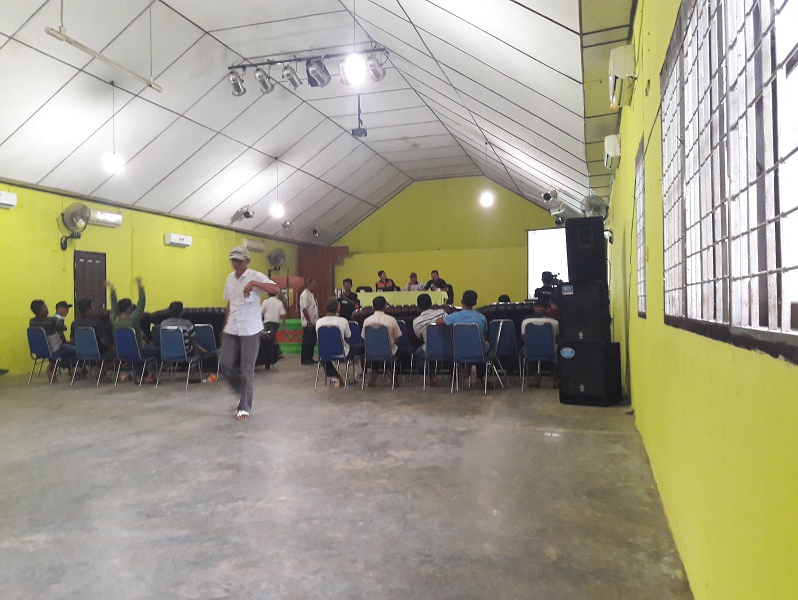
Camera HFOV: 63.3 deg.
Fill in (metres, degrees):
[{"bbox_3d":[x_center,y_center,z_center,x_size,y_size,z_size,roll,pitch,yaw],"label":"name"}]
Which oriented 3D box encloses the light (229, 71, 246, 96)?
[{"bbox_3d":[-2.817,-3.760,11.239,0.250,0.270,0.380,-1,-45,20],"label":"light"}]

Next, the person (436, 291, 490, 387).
[{"bbox_3d":[0.836,0.509,8.325,0.660,1.270,0.720,-1,-1,7],"label":"person"}]

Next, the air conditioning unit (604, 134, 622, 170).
[{"bbox_3d":[2.786,-1.928,8.483,0.190,0.275,0.810,-1,-1,17],"label":"air conditioning unit"}]

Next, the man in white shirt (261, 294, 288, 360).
[{"bbox_3d":[-2.617,0.432,13.600,0.520,1.600,0.380,-1,-1,22],"label":"man in white shirt"}]

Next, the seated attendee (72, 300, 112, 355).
[{"bbox_3d":[-4.479,0.618,9.663,0.500,1.230,0.740,-1,-1,18],"label":"seated attendee"}]

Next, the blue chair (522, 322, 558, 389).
[{"bbox_3d":[1.812,0.717,8.260,0.430,0.850,0.520,-1,-1,17],"label":"blue chair"}]

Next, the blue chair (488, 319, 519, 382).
[{"bbox_3d":[1.567,0.728,9.566,0.440,0.850,0.520,-1,-1,9],"label":"blue chair"}]

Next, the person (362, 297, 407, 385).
[{"bbox_3d":[-0.155,0.559,8.727,0.530,1.210,0.760,-1,-1,11],"label":"person"}]

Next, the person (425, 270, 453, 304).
[{"bbox_3d":[0.989,-0.133,16.200,0.600,1.200,0.700,-1,-1,14],"label":"person"}]

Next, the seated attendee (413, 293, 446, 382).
[{"bbox_3d":[0.413,0.532,8.624,0.500,1.240,0.750,-1,-1,0],"label":"seated attendee"}]

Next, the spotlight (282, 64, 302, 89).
[{"bbox_3d":[-1.878,-3.896,11.304,0.250,0.270,0.400,-1,-33,17],"label":"spotlight"}]

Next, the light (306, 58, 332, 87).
[{"bbox_3d":[-1.355,-3.821,10.894,0.310,0.310,0.400,-1,-43,36],"label":"light"}]

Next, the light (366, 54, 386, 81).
[{"bbox_3d":[-0.370,-3.817,10.647,0.260,0.280,0.450,-1,-24,17],"label":"light"}]

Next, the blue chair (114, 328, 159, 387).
[{"bbox_3d":[-3.729,0.792,9.241,0.440,0.850,0.520,-1,-1,13],"label":"blue chair"}]

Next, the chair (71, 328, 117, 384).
[{"bbox_3d":[-4.446,0.799,9.529,0.430,0.850,0.520,-1,-1,14],"label":"chair"}]

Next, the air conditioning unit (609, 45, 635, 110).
[{"bbox_3d":[1.936,-1.933,5.666,0.190,0.275,0.810,-1,-1,17],"label":"air conditioning unit"}]

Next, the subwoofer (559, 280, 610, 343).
[{"bbox_3d":[2.028,0.124,7.001,0.450,0.630,0.420,-1,-1,35],"label":"subwoofer"}]

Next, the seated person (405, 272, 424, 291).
[{"bbox_3d":[0.433,-0.138,17.832,0.490,1.212,0.666,-1,-1,17],"label":"seated person"}]

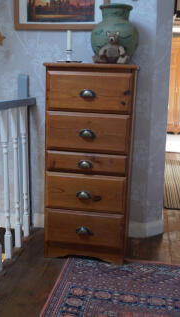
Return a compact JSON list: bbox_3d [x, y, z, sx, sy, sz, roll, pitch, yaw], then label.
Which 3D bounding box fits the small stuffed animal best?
[{"bbox_3d":[0.119,-0.597,1.937,0.197,0.181,0.145,3,11,8],"label":"small stuffed animal"}]

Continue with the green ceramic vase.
[{"bbox_3d":[0.145,-0.710,2.097,0.279,0.339,0.279,3,11,8],"label":"green ceramic vase"}]

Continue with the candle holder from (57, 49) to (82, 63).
[{"bbox_3d":[-0.121,-0.586,2.075,0.148,0.088,0.148,3,11,8],"label":"candle holder"}]

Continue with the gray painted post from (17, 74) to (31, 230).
[{"bbox_3d":[-0.452,-0.025,2.484,0.066,1.084,0.045,3,11,10],"label":"gray painted post"}]

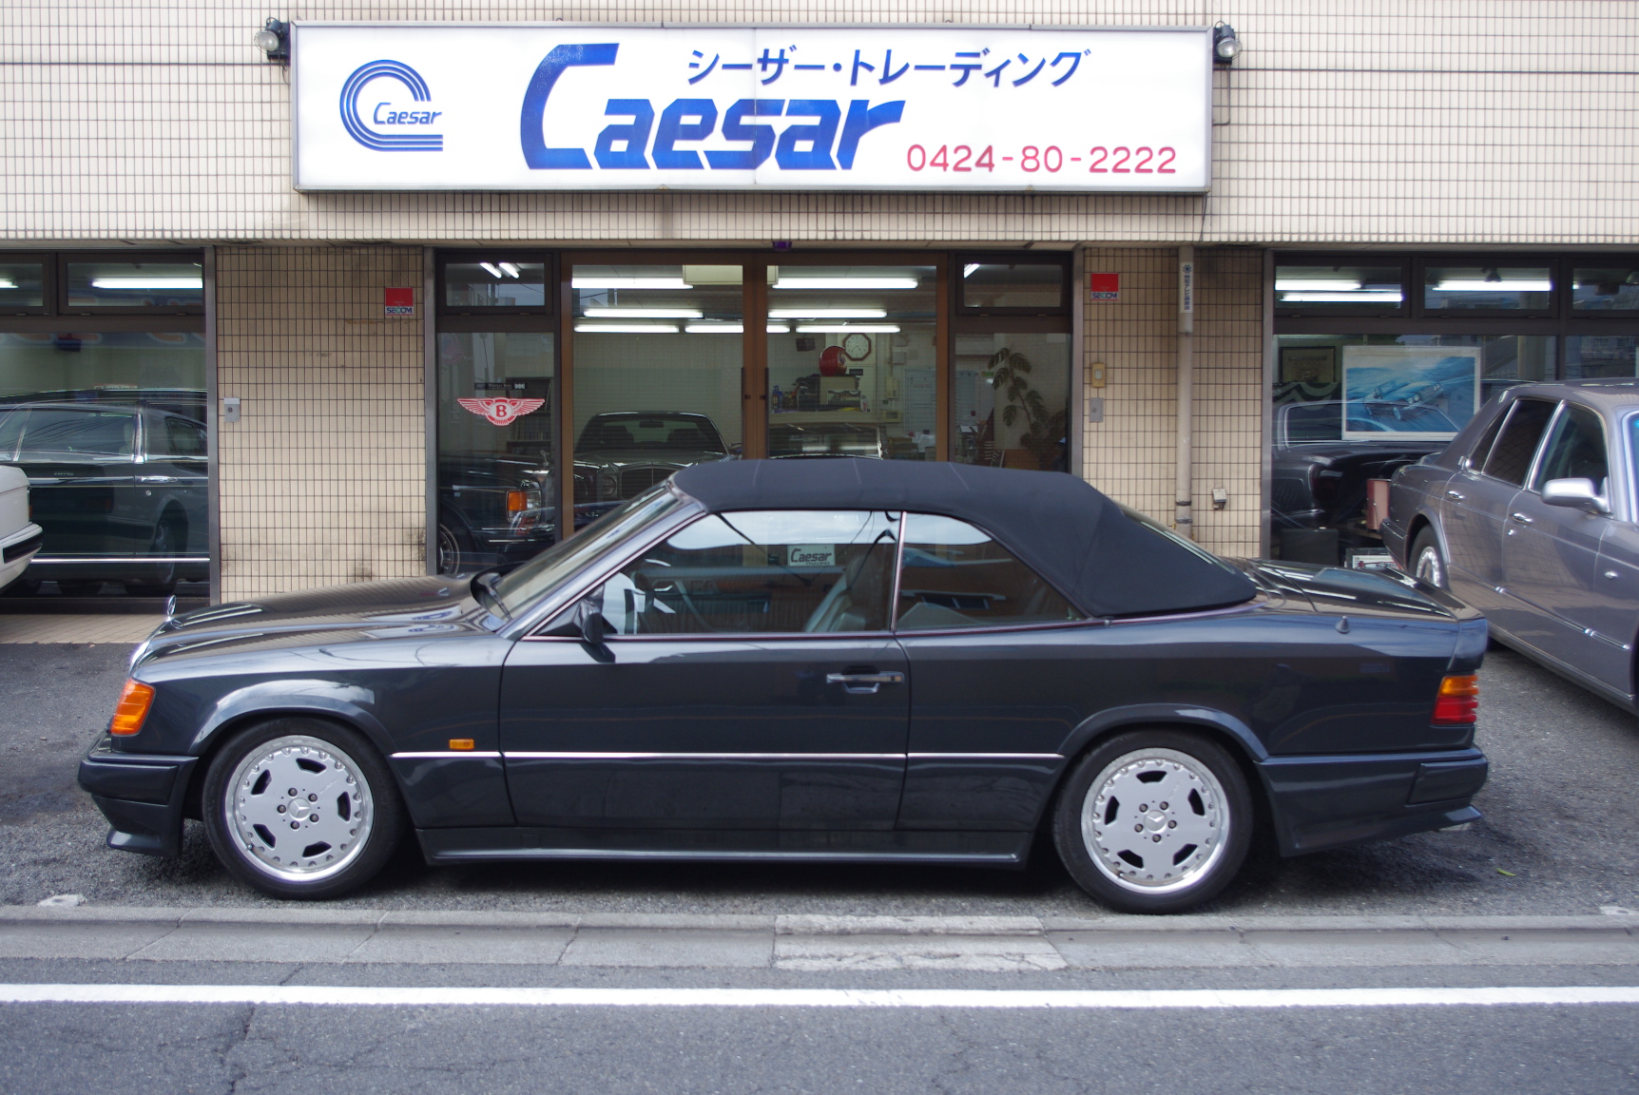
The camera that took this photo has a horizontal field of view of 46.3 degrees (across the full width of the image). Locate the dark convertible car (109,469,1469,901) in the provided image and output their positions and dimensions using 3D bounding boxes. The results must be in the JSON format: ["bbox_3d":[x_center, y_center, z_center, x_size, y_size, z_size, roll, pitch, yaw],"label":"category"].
[{"bbox_3d":[-0.170,0.391,6.898,4.680,1.385,1.790,0,3,-1],"label":"dark convertible car"}]

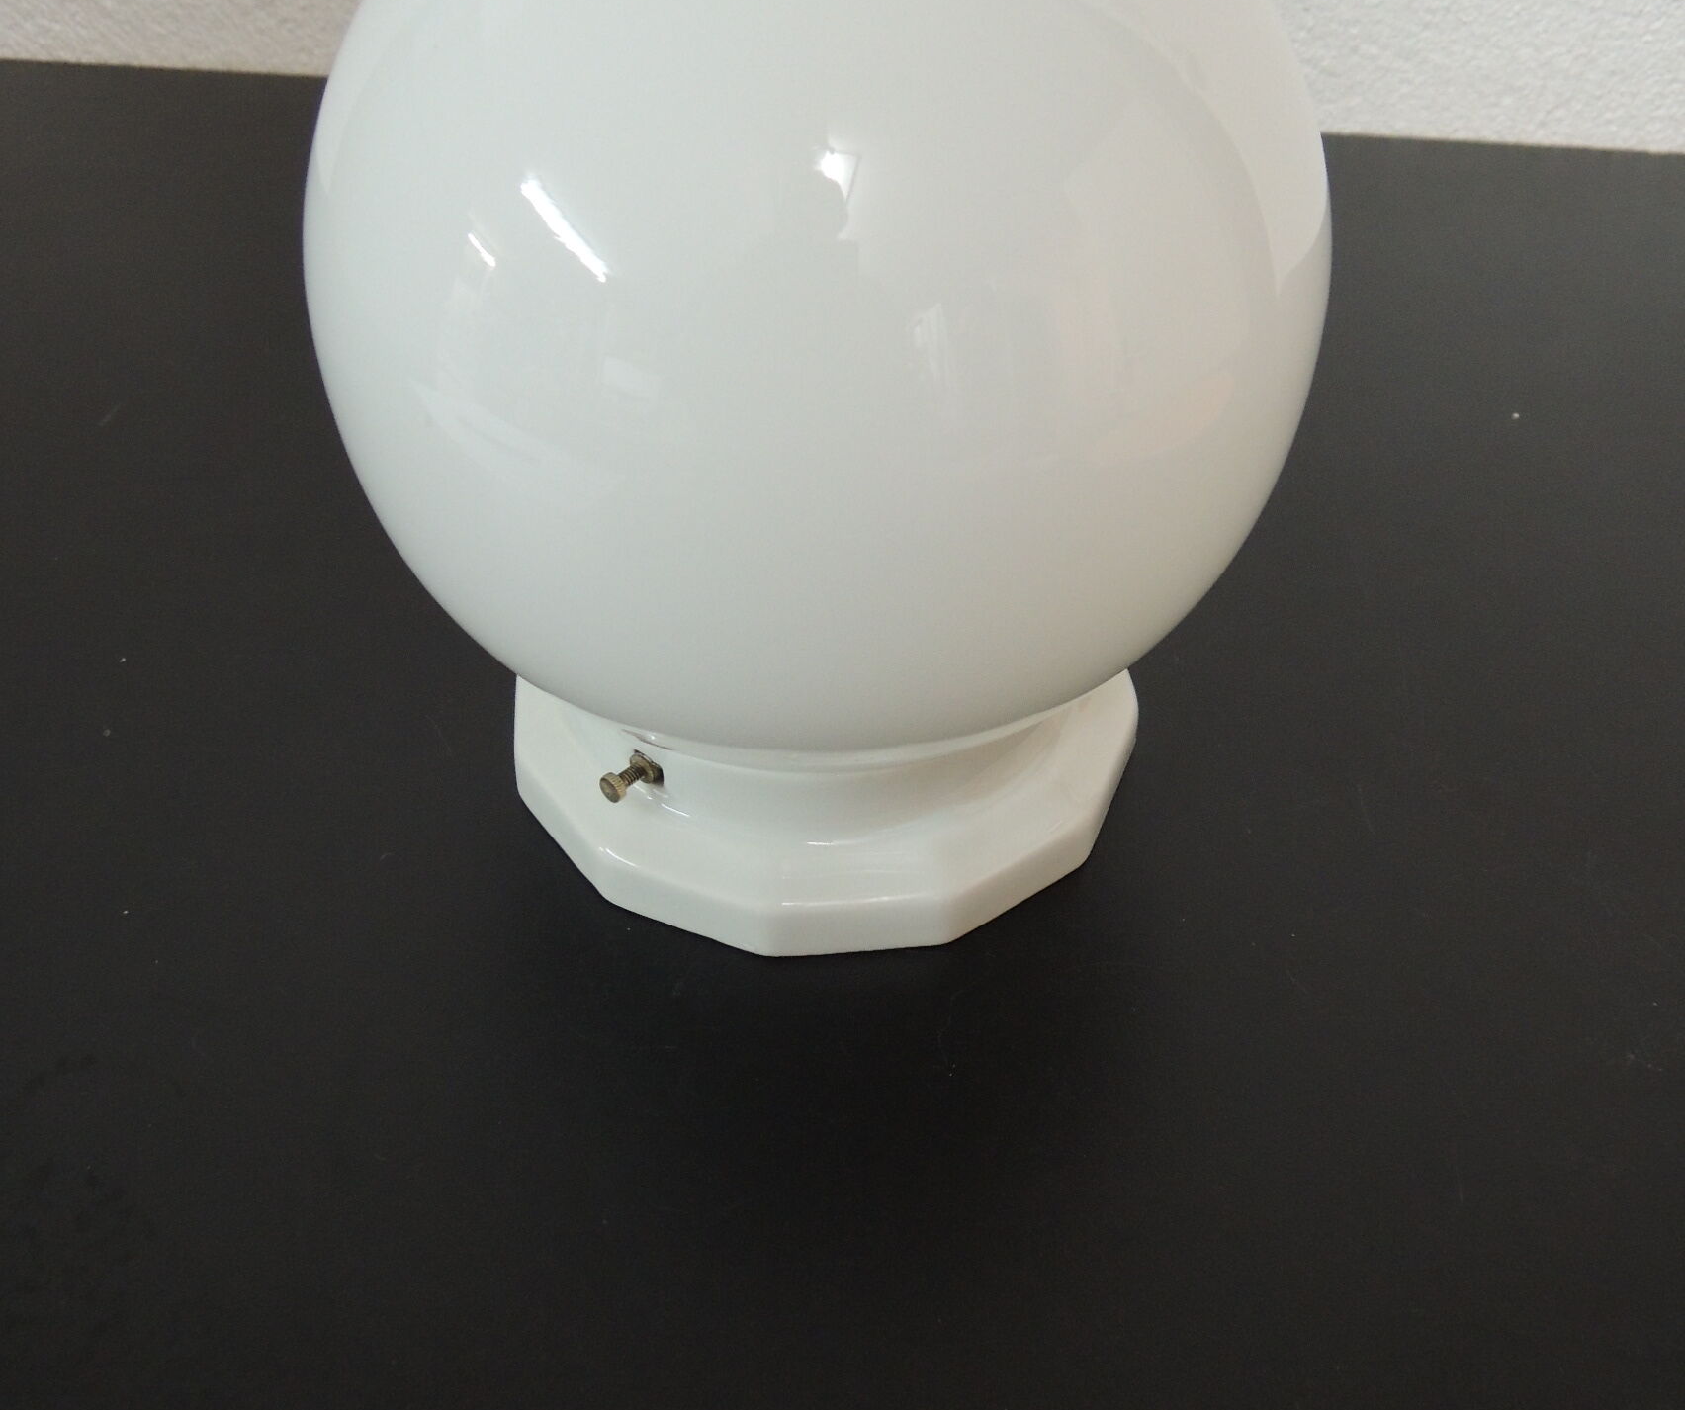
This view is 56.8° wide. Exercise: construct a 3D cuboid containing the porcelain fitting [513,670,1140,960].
[{"bbox_3d":[-0.004,-0.014,0.387,0.157,0.046,0.157,-1,43,0],"label":"porcelain fitting"}]

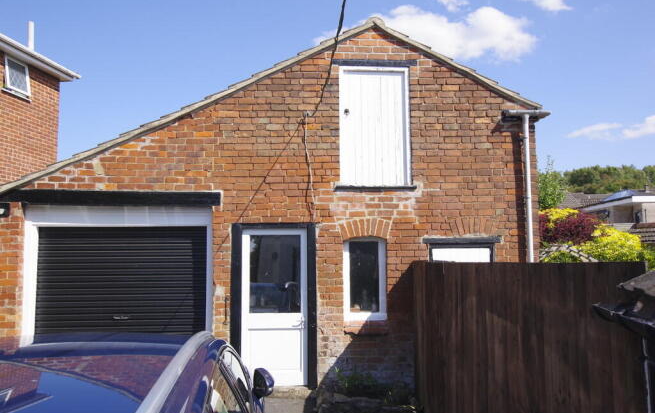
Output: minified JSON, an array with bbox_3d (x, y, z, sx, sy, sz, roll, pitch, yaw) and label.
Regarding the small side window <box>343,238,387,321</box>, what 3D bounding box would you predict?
[{"bbox_3d":[0.479,0.929,6.499,0.546,1.055,0.100,0,-5,-4],"label":"small side window"}]

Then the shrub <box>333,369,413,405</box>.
[{"bbox_3d":[0.540,2.157,6.104,0.959,0.443,0.450,0,-5,-4],"label":"shrub"}]

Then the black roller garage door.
[{"bbox_3d":[-2.577,1.300,6.334,2.125,2.113,0.080,0,-5,-4],"label":"black roller garage door"}]

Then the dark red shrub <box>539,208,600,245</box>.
[{"bbox_3d":[7.410,1.014,15.668,2.126,1.916,2.100,0,-5,-4],"label":"dark red shrub"}]

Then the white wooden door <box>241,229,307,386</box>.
[{"bbox_3d":[-0.668,1.255,6.419,0.848,1.978,0.080,0,-5,-4],"label":"white wooden door"}]

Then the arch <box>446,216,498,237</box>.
[{"bbox_3d":[1.886,0.264,6.650,0.645,0.257,0.120,0,-5,-4],"label":"arch"}]

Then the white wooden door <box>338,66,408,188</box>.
[{"bbox_3d":[0.617,-1.052,6.668,0.921,1.593,0.100,0,-5,-4],"label":"white wooden door"}]

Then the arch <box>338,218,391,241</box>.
[{"bbox_3d":[0.476,0.286,6.550,0.670,0.266,0.120,0,-5,-4],"label":"arch"}]

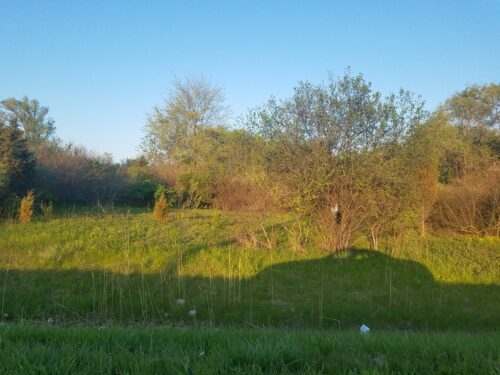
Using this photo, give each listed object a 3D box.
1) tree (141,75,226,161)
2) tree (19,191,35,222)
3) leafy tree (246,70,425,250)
[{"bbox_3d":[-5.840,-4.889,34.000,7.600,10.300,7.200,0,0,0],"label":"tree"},{"bbox_3d":[-13.392,1.138,22.500,0.950,1.900,0.950,0,0,0],"label":"tree"},{"bbox_3d":[2.823,-0.892,12.400,5.500,5.850,5.200,0,0,0],"label":"leafy tree"}]

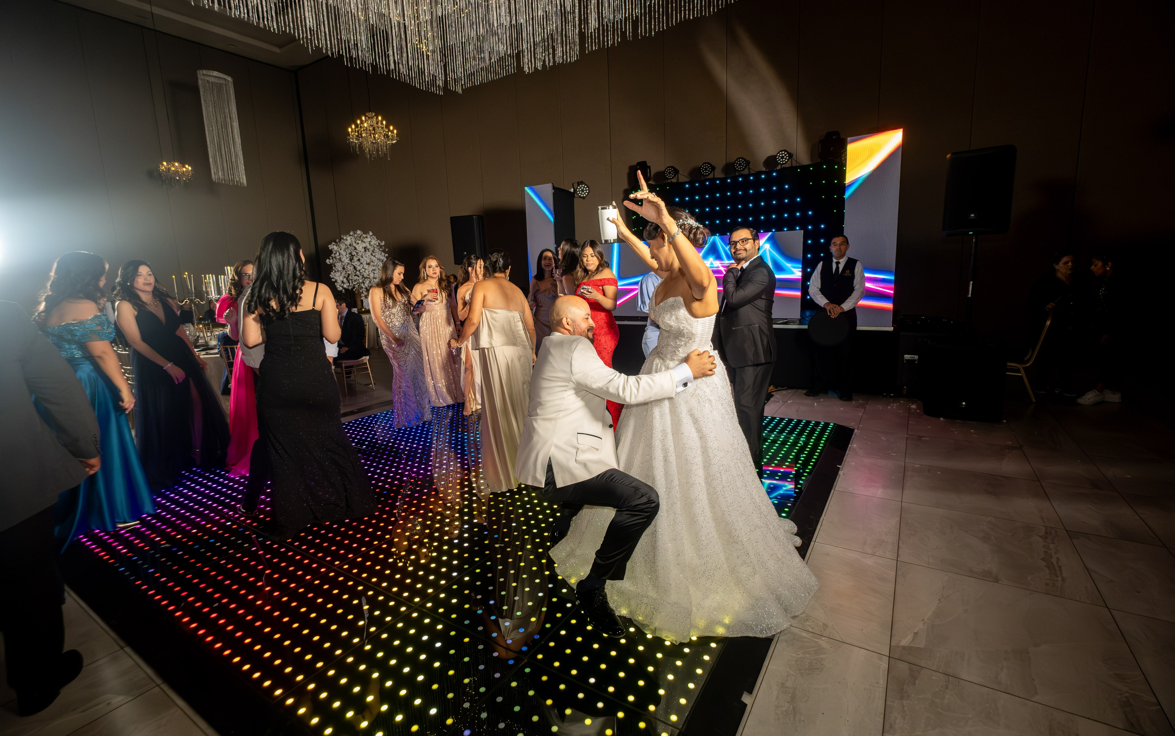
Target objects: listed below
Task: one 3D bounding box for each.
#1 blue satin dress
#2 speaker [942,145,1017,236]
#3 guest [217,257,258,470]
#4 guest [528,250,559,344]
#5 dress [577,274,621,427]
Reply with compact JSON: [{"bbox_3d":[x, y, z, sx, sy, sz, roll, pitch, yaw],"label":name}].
[{"bbox_3d":[-2.945,0.309,3.099,0.500,1.270,0.520,2,11,20],"label":"blue satin dress"},{"bbox_3d":[3.573,-1.583,4.794,0.450,0.705,0.380,4,11,32],"label":"speaker"},{"bbox_3d":[-2.536,-0.040,4.024,0.520,1.600,0.450,-11,13,-40],"label":"guest"},{"bbox_3d":[-0.418,-0.443,5.792,0.460,1.709,0.360,-5,10,-14],"label":"guest"},{"bbox_3d":[0.099,-0.118,4.673,0.420,1.340,0.460,7,13,40],"label":"dress"}]

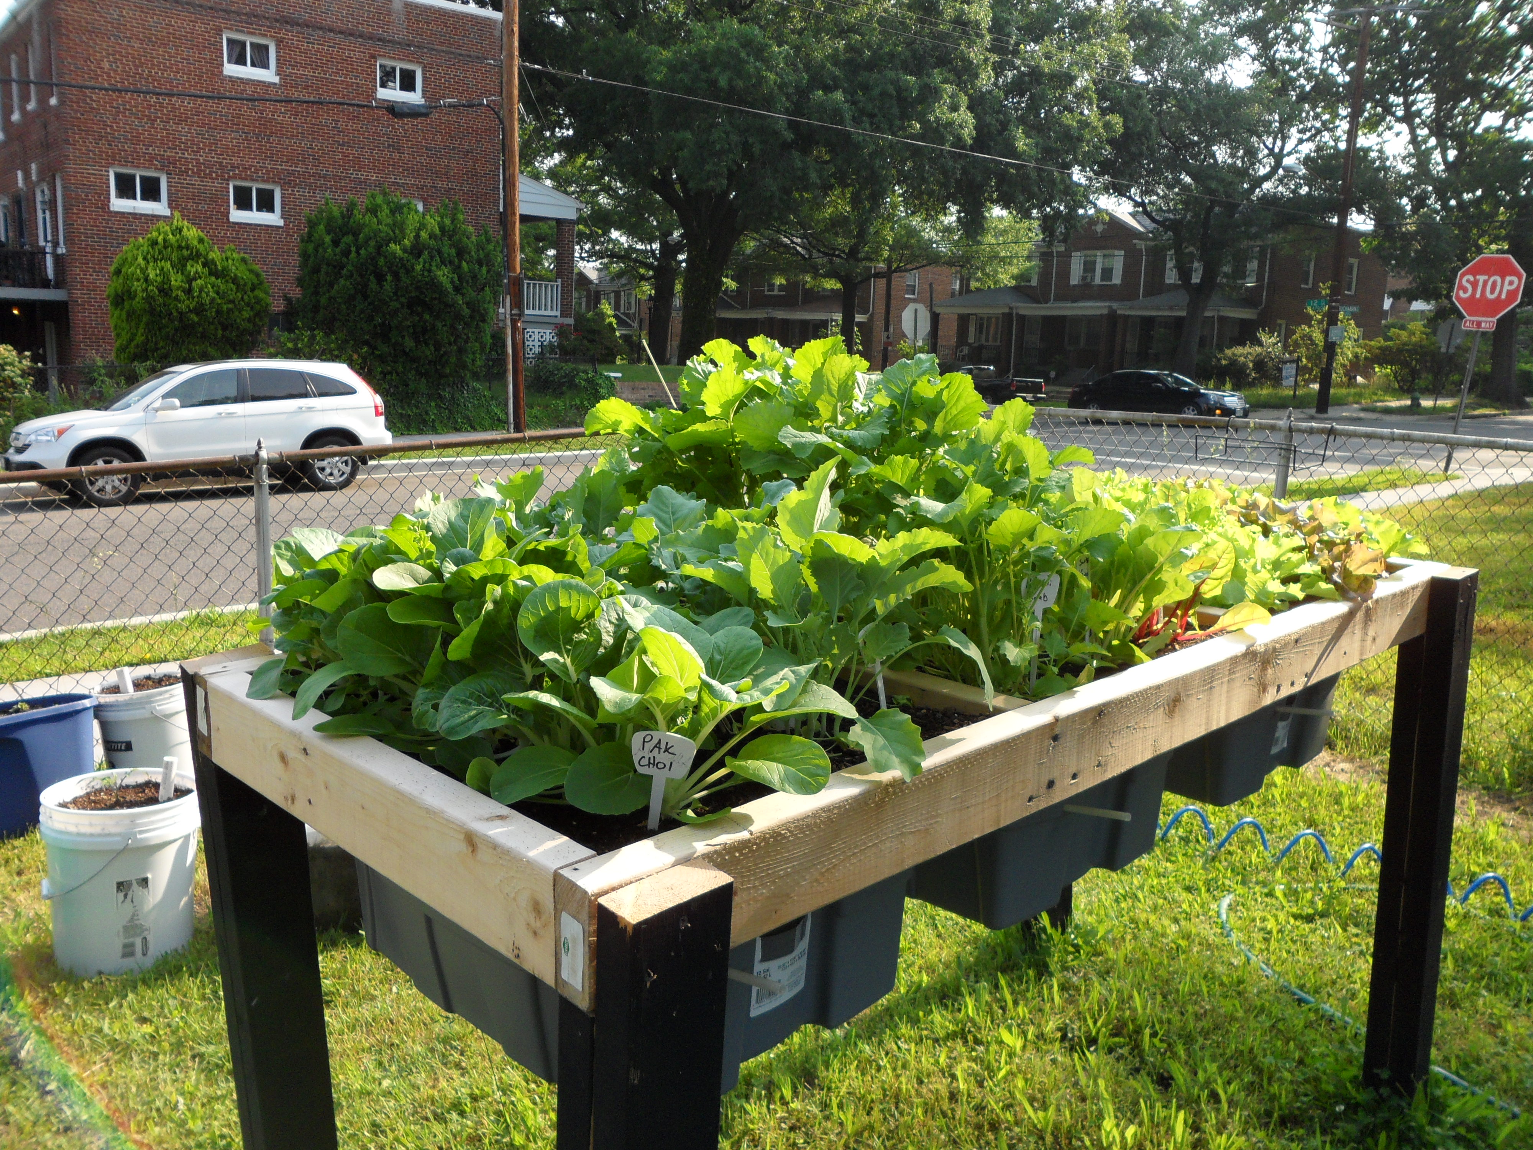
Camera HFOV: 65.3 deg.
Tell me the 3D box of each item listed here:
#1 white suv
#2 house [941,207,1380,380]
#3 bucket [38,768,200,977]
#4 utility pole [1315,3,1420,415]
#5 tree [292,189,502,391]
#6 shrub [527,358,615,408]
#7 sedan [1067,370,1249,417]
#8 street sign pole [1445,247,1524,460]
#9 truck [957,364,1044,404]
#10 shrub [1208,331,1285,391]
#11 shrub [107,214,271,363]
[{"bbox_3d":[-7.147,-1.912,15.304,4.530,1.680,1.820,-8,15,-38],"label":"white suv"},{"bbox_3d":[18.455,-13.328,58.469,13.000,8.200,17.200,-5,13,-38],"label":"house"},{"bbox_3d":[-1.402,0.645,2.612,0.305,0.368,0.305,-4,11,-38],"label":"bucket"},{"bbox_3d":[17.691,-11.013,36.487,2.900,12.100,0.600,9,12,35],"label":"utility pole"},{"bbox_3d":[-7.446,-5.695,24.057,4.000,4.000,3.600,-5,13,-38],"label":"tree"},{"bbox_3d":[-3.995,-3.884,24.342,1.750,1.150,1.300,-5,13,-38],"label":"shrub"},{"bbox_3d":[10.500,-4.772,32.182,1.810,1.450,4.850,-6,12,-40],"label":"sedan"},{"bbox_3d":[10.033,-2.954,17.035,0.100,3.090,0.880,-5,17,-38],"label":"street sign pole"},{"bbox_3d":[8.047,-7.138,45.766,1.950,1.800,5.300,-6,11,-38],"label":"truck"},{"bbox_3d":[17.715,-7.814,44.186,2.400,2.300,2.700,-5,13,-38],"label":"shrub"},{"bbox_3d":[-10.742,-5.115,22.088,2.750,3.050,2.600,-5,13,-38],"label":"shrub"}]

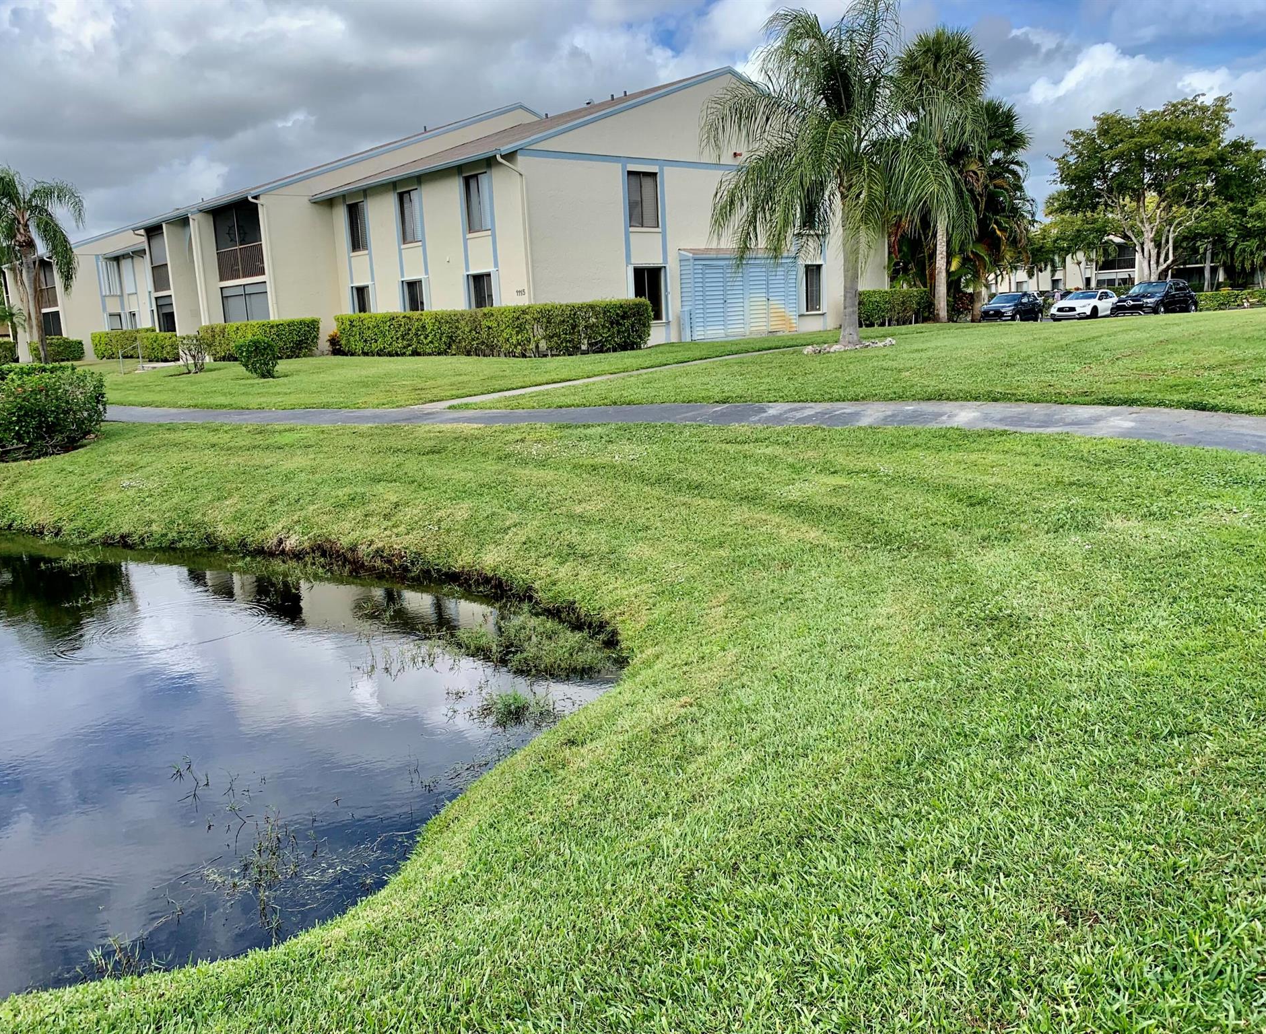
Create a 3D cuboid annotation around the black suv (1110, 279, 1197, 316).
[{"bbox_3d":[25.980,-10.821,51.500,4.930,1.780,1.970,-11,14,-38],"label":"black suv"}]

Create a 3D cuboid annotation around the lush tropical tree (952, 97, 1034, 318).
[{"bbox_3d":[14.436,-12.418,42.203,3.577,8.822,3.577,1,12,18],"label":"lush tropical tree"}]

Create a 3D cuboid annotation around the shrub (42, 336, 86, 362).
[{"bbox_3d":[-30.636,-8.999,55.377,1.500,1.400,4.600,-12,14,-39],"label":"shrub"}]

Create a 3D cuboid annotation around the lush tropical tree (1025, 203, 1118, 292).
[{"bbox_3d":[29.630,-17.465,70.138,5.900,7.000,5.600,2,12,23],"label":"lush tropical tree"}]

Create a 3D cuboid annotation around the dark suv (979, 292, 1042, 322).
[{"bbox_3d":[19.405,-10.667,53.000,1.800,1.560,4.170,7,15,42],"label":"dark suv"}]

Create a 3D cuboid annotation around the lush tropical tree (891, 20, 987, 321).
[{"bbox_3d":[12.349,-13.428,41.213,3.700,11.350,3.700,1,12,17],"label":"lush tropical tree"}]

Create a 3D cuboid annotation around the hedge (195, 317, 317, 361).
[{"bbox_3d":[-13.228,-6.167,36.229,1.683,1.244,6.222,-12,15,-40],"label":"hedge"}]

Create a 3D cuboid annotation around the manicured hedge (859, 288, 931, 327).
[{"bbox_3d":[9.362,-7.472,37.002,2.448,1.285,1.377,-12,15,-40],"label":"manicured hedge"}]

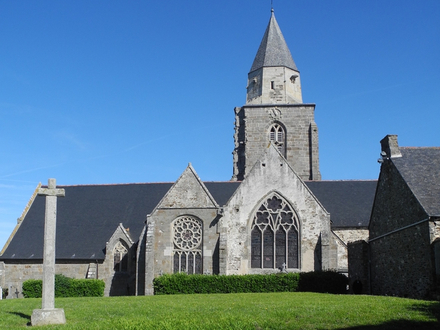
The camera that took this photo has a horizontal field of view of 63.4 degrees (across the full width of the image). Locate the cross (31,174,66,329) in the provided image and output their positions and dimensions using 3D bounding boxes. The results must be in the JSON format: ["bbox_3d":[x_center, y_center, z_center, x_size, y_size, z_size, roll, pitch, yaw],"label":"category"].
[{"bbox_3d":[-3.950,1.957,8.302,0.730,3.200,0.600,-1,-11,6],"label":"cross"}]

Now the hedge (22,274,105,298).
[{"bbox_3d":[-9.500,7.421,21.849,4.880,1.300,1.100,-1,-11,3],"label":"hedge"}]

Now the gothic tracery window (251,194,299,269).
[{"bbox_3d":[3.657,4.432,23.799,3.248,4.888,0.400,-1,-11,3],"label":"gothic tracery window"}]

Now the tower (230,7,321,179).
[{"bbox_3d":[5.871,-6.166,40.317,8.800,25.490,8.800,-1,-11,3],"label":"tower"}]

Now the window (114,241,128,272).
[{"bbox_3d":[-7.057,6.605,25.771,0.971,2.233,0.350,-1,-11,3],"label":"window"}]

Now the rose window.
[{"bbox_3d":[-2.158,5.497,24.316,2.100,3.901,0.400,-1,-11,3],"label":"rose window"}]

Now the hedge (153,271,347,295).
[{"bbox_3d":[1.725,6.843,20.831,10.918,1.300,1.100,-1,-11,3],"label":"hedge"}]

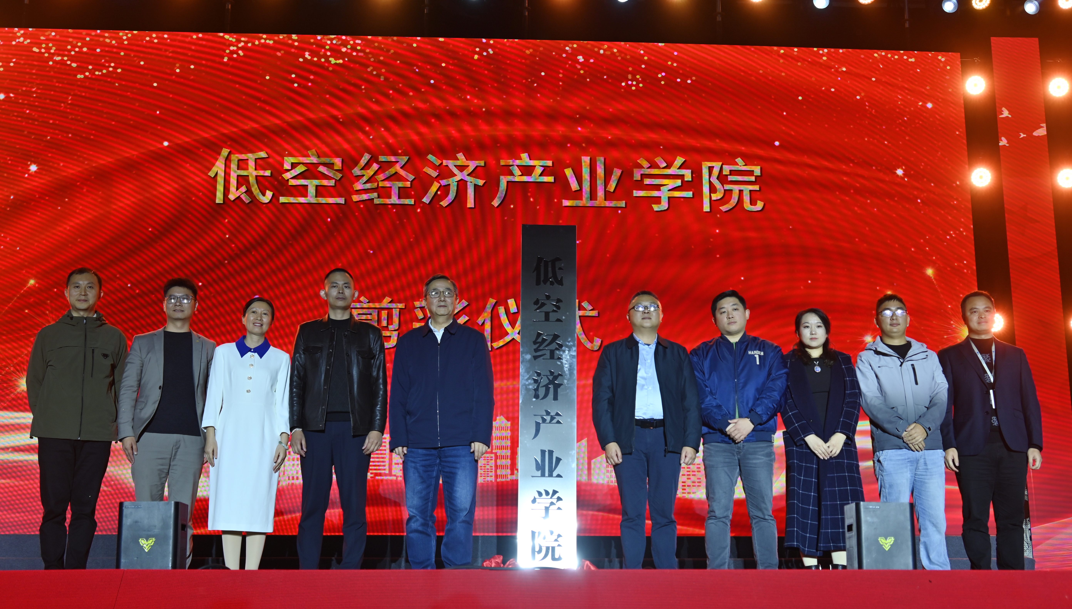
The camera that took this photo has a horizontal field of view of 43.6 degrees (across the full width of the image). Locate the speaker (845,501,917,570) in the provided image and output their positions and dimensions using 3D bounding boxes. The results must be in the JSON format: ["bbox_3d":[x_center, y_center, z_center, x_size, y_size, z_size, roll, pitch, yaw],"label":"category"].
[{"bbox_3d":[1.825,1.247,7.060,0.300,0.382,0.260,1,-13,-3],"label":"speaker"}]

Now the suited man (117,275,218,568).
[{"bbox_3d":[-2.115,0.700,7.716,0.540,1.745,0.330,3,-13,-12],"label":"suited man"}]

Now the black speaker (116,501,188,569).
[{"bbox_3d":[-1.956,1.205,6.832,0.300,0.372,0.260,0,-13,-2],"label":"black speaker"}]

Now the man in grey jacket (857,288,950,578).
[{"bbox_3d":[2.190,0.776,8.009,0.530,1.717,0.360,-2,-13,11],"label":"man in grey jacket"}]

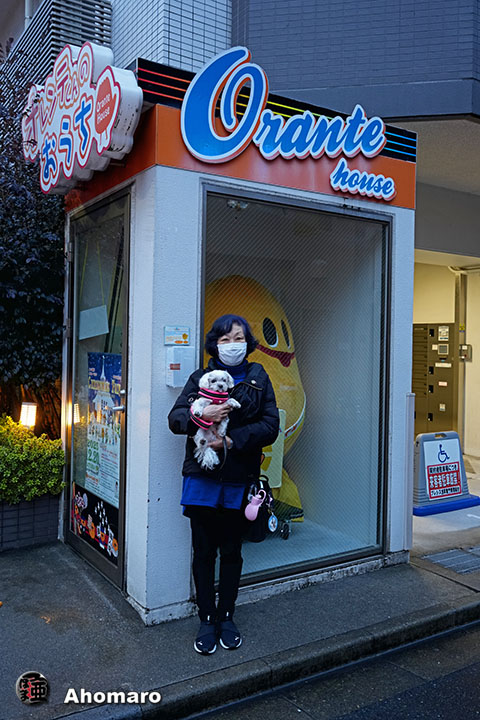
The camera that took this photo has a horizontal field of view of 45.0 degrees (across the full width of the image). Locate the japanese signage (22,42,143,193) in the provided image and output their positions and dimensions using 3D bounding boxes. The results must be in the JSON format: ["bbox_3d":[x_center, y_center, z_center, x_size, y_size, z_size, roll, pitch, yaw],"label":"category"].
[{"bbox_3d":[-0.974,-1.399,3.374,0.140,0.780,1.680,0,2,-35],"label":"japanese signage"}]

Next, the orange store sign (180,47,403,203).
[{"bbox_3d":[0.340,-1.329,3.292,1.500,0.660,0.100,0,2,-31],"label":"orange store sign"}]

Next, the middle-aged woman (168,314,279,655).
[{"bbox_3d":[-0.073,0.570,2.804,0.510,1.570,0.390,1,1,-3],"label":"middle-aged woman"}]

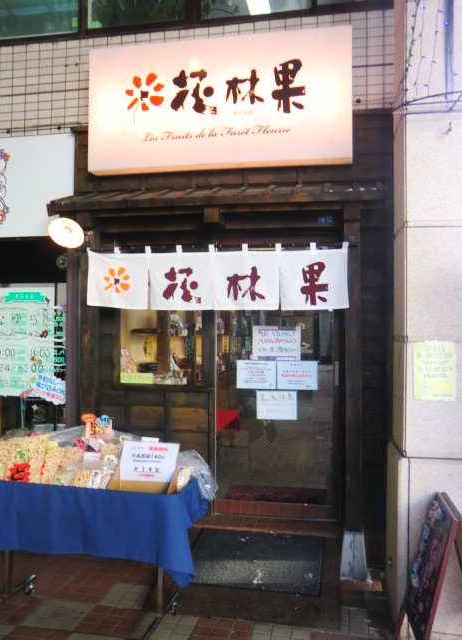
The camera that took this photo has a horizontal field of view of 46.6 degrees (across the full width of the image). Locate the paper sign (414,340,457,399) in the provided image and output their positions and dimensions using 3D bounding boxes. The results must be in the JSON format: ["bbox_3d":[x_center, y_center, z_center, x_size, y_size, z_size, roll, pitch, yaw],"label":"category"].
[{"bbox_3d":[1.053,0.264,2.770,0.210,0.297,0.010,0,-1,10],"label":"paper sign"}]

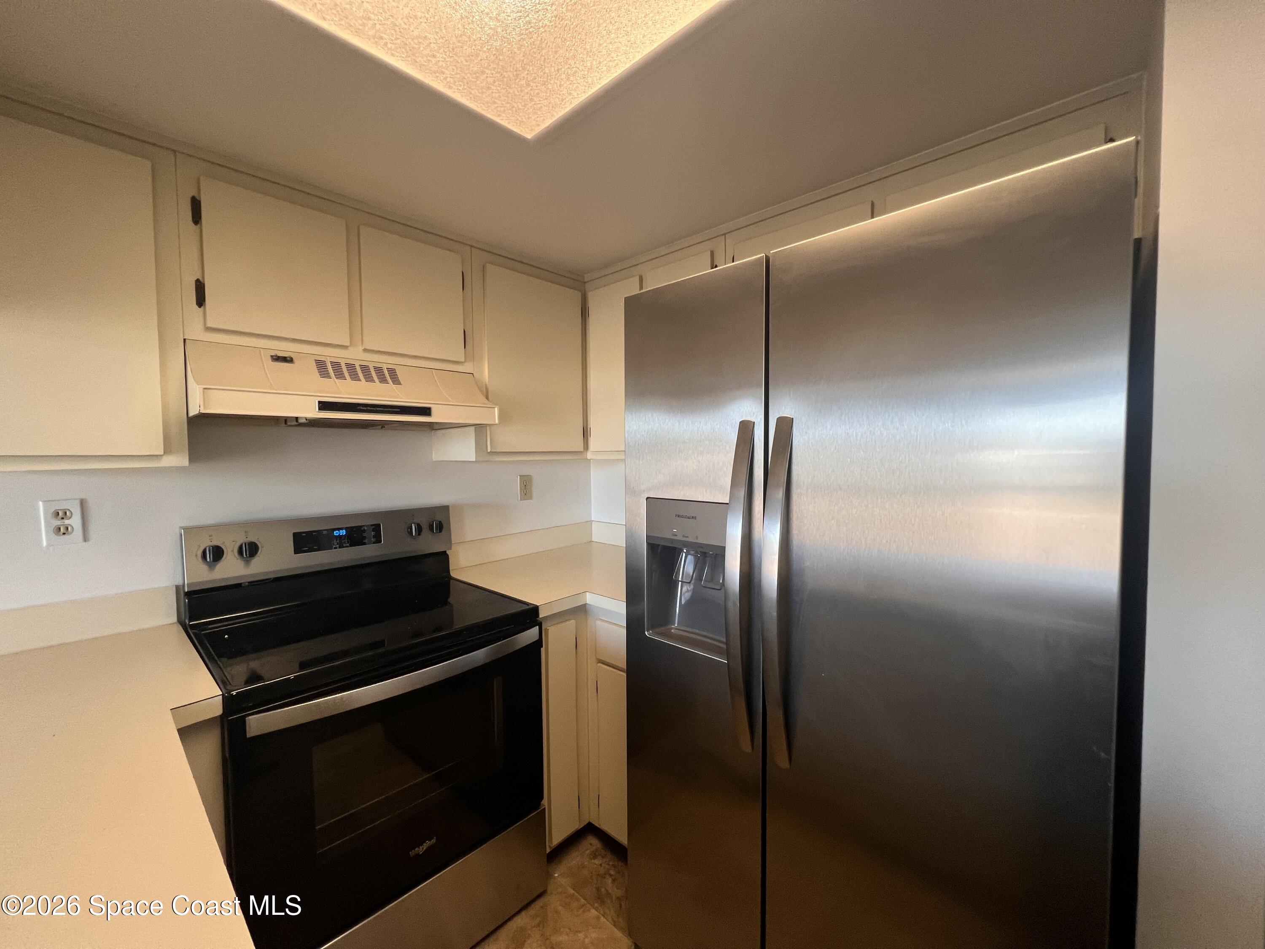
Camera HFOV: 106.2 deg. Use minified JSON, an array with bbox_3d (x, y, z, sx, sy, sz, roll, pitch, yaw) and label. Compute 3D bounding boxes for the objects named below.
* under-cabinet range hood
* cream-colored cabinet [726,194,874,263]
[{"bbox_3d":[-0.897,-0.254,1.497,0.468,0.177,0.759,2,3,42],"label":"under-cabinet range hood"},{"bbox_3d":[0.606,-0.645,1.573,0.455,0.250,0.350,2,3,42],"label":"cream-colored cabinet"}]

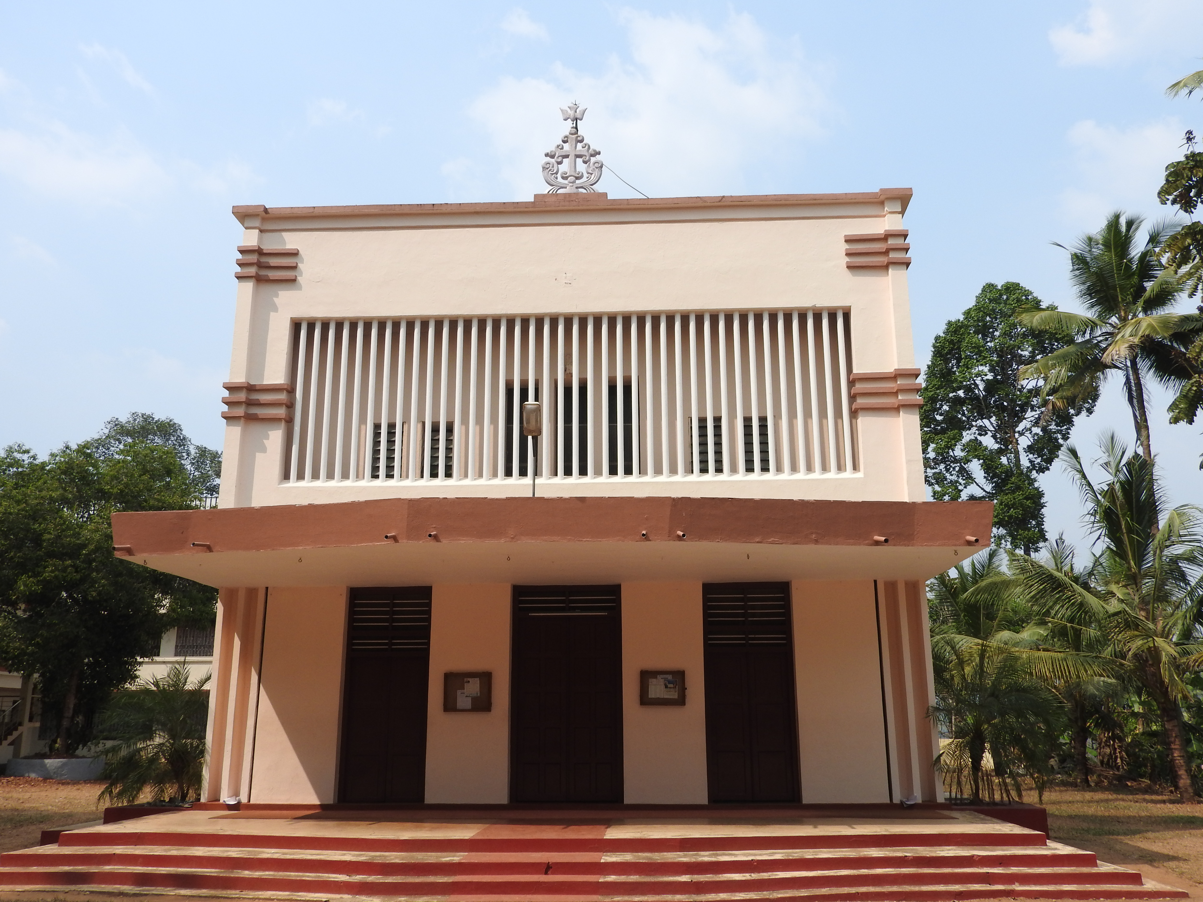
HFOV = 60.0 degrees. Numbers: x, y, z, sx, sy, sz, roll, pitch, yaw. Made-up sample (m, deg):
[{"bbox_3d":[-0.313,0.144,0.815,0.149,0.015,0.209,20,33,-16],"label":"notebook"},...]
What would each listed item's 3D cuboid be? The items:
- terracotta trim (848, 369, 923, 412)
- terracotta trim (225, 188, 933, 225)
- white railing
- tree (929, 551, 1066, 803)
[{"bbox_3d":[4.532,-0.961,16.592,1.050,0.590,0.380,-1,-15,2],"label":"terracotta trim"},{"bbox_3d":[-0.506,-3.896,16.620,10.690,0.220,0.520,-1,-15,2],"label":"terracotta trim"},{"bbox_3d":[-0.517,-0.893,16.941,9.000,2.820,0.140,-1,-15,2],"label":"white railing"},{"bbox_3d":[5.626,3.195,15.051,2.000,3.540,2.000,-1,-15,2],"label":"tree"}]

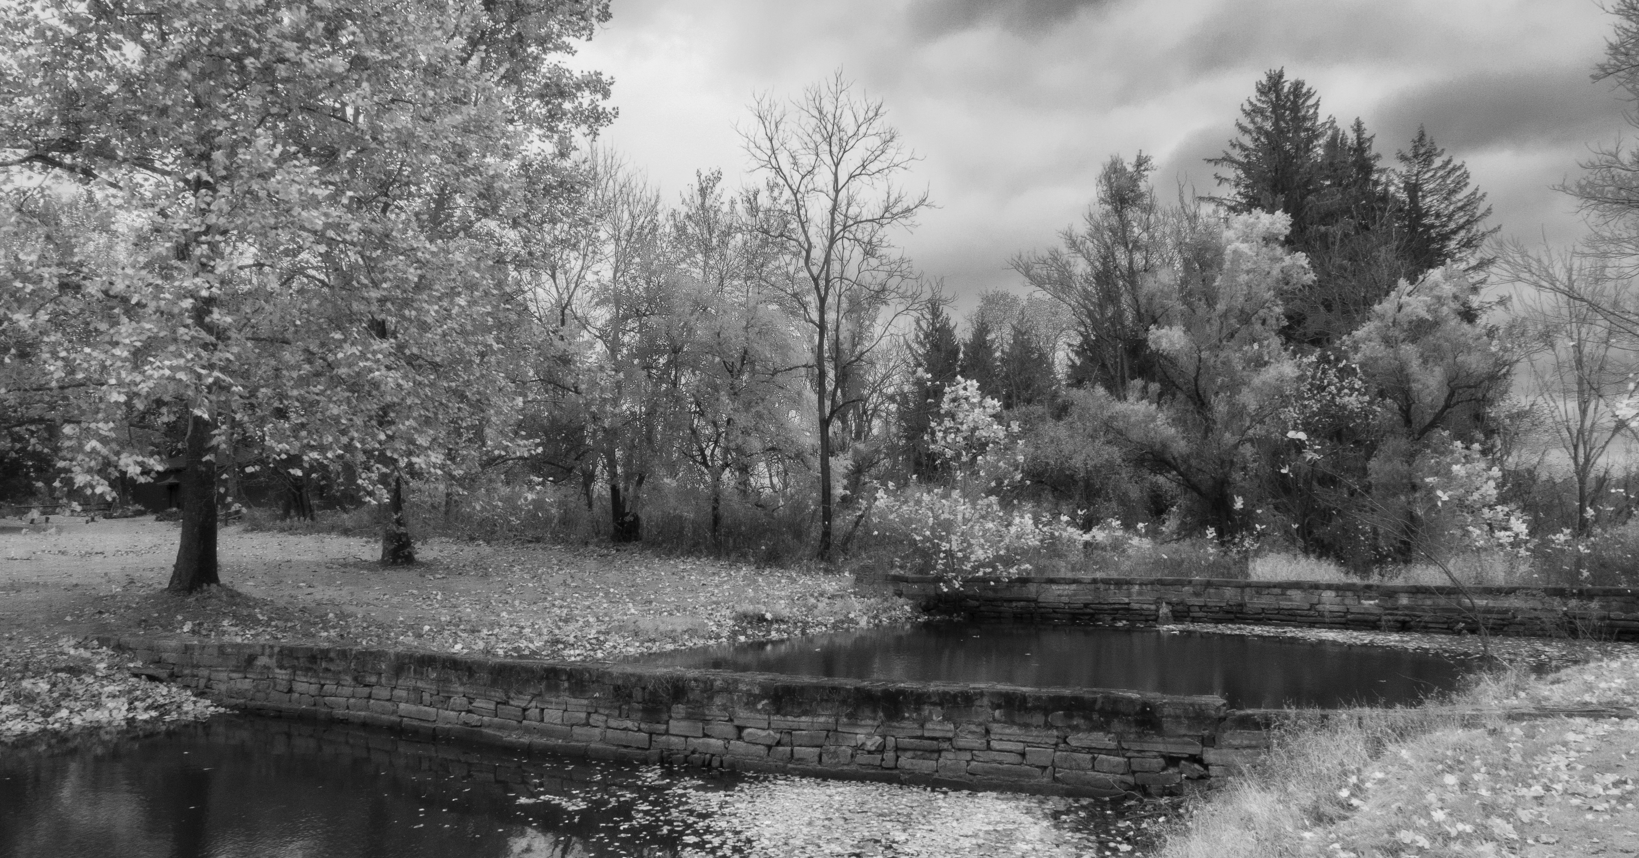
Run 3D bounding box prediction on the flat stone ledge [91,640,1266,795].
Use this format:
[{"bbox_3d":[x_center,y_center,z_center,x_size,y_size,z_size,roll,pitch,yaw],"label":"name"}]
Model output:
[{"bbox_3d":[-2.646,3.041,12.076,13.514,0.950,0.800,-1,-4,18],"label":"flat stone ledge"}]

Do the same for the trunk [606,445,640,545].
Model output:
[{"bbox_3d":[-6.086,2.005,33.941,1.050,3.138,0.900,1,-3,-10],"label":"trunk"}]

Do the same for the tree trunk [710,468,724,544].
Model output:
[{"bbox_3d":[-3.086,2.333,32.919,0.360,2.349,0.360,0,-3,-5],"label":"tree trunk"}]

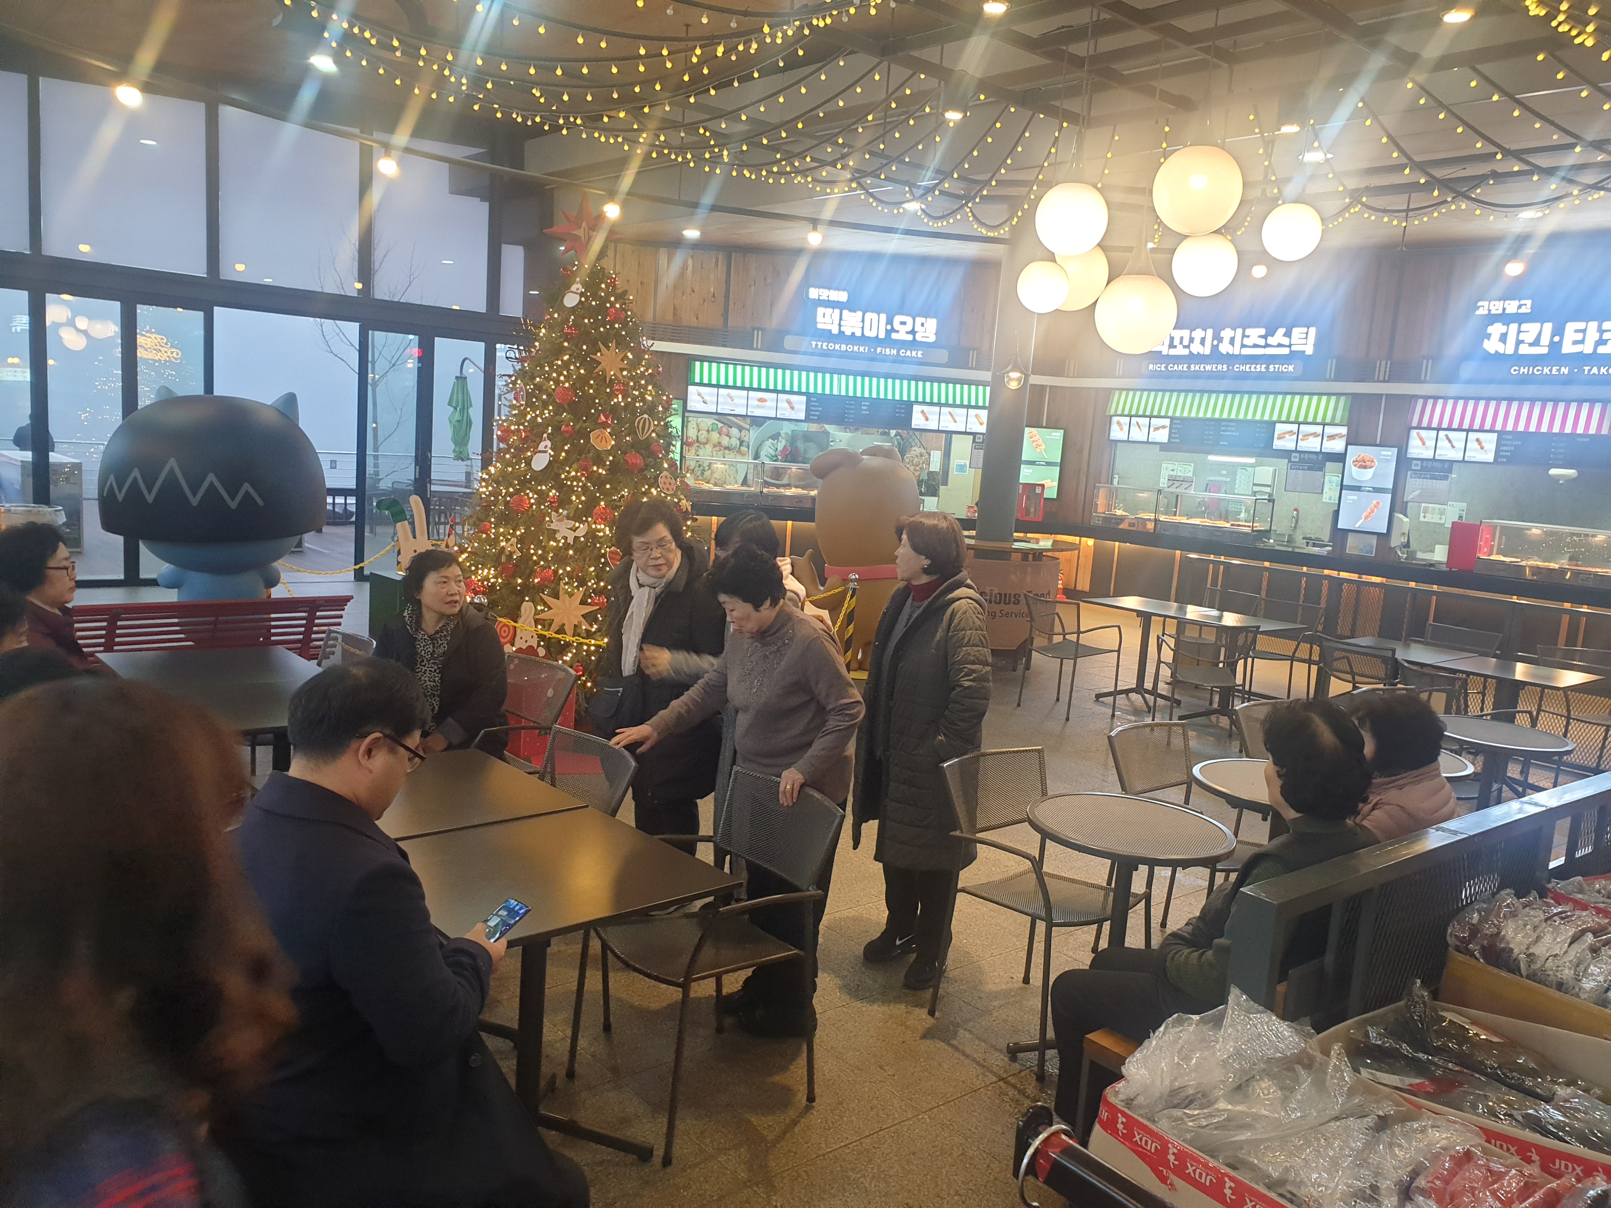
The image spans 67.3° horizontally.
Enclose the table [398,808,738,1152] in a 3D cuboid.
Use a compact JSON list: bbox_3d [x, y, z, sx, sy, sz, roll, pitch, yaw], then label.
[{"bbox_3d":[-0.671,1.003,3.002,0.705,0.730,0.690,-3,11,-42],"label":"table"}]

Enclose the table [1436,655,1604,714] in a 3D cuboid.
[{"bbox_3d":[4.108,0.746,7.058,0.710,0.730,0.710,-3,10,-41],"label":"table"}]

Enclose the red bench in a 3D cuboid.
[{"bbox_3d":[-3.303,0.327,6.643,1.382,0.790,0.680,-3,10,-42],"label":"red bench"}]

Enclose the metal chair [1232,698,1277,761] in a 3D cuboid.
[{"bbox_3d":[2.091,0.864,5.034,0.550,0.835,0.560,-3,10,-40],"label":"metal chair"}]

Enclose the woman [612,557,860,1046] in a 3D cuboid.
[{"bbox_3d":[-0.170,0.562,3.541,0.580,1.460,0.540,-1,9,-32],"label":"woman"}]

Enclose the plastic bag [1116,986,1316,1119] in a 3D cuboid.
[{"bbox_3d":[0.718,0.791,2.120,0.310,0.150,0.240,-1,9,-32],"label":"plastic bag"}]

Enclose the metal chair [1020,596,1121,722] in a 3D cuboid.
[{"bbox_3d":[1.856,0.354,8.547,0.560,0.835,0.550,-3,10,-40],"label":"metal chair"}]

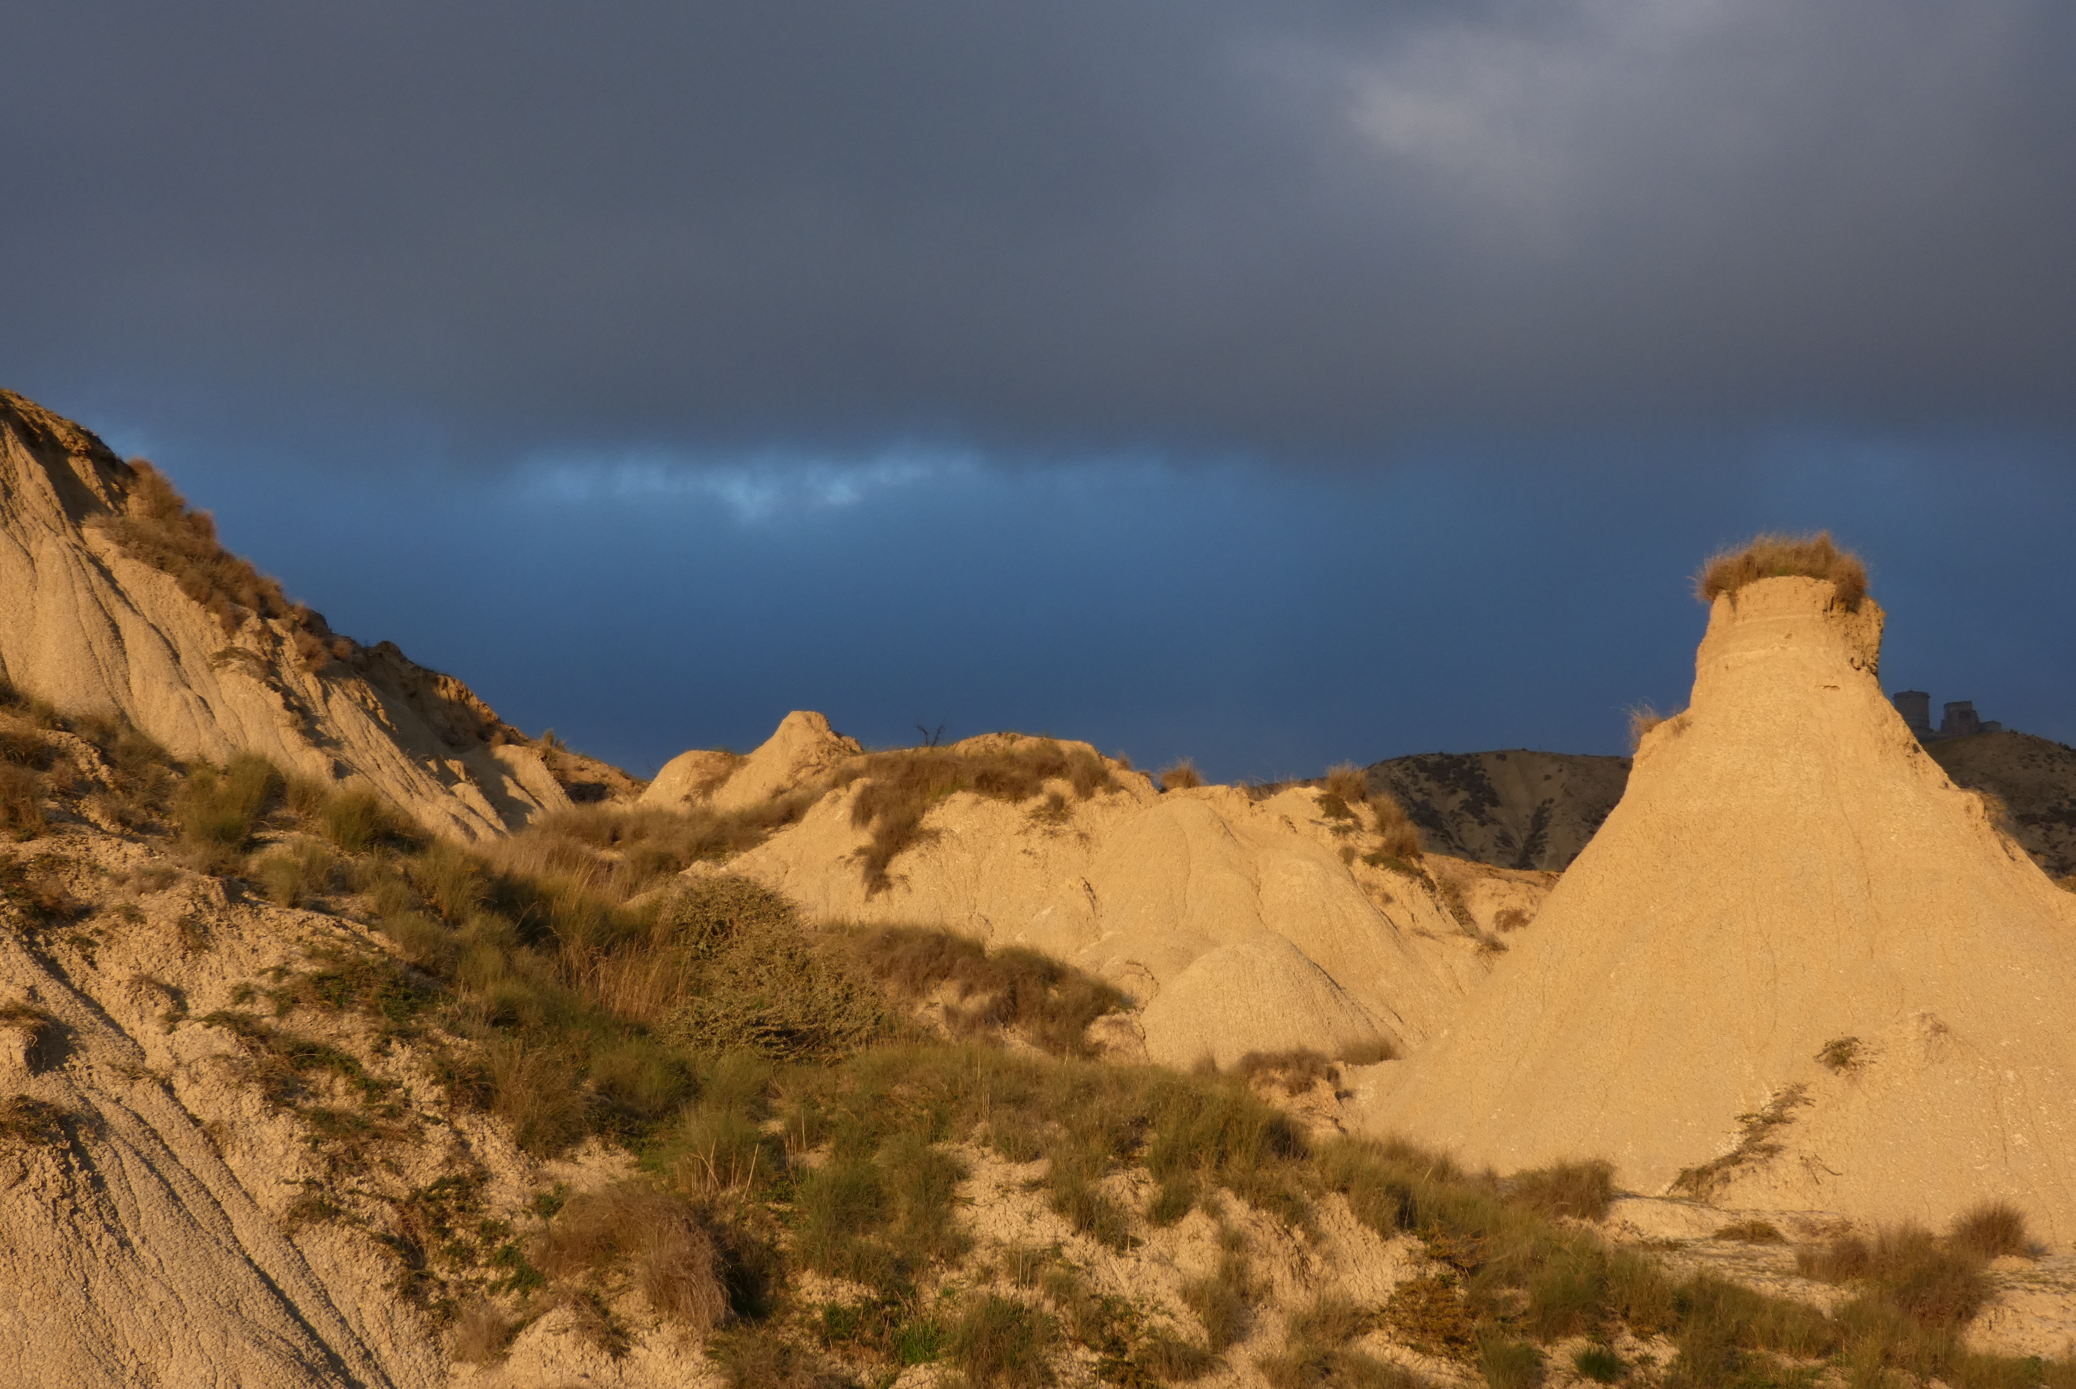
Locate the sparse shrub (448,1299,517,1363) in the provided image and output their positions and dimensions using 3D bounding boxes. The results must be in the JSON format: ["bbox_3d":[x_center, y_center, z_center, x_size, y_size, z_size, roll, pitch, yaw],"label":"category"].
[{"bbox_3d":[-3.295,3.771,27.000,0.413,0.404,0.392,0,-2,0],"label":"sparse shrub"}]

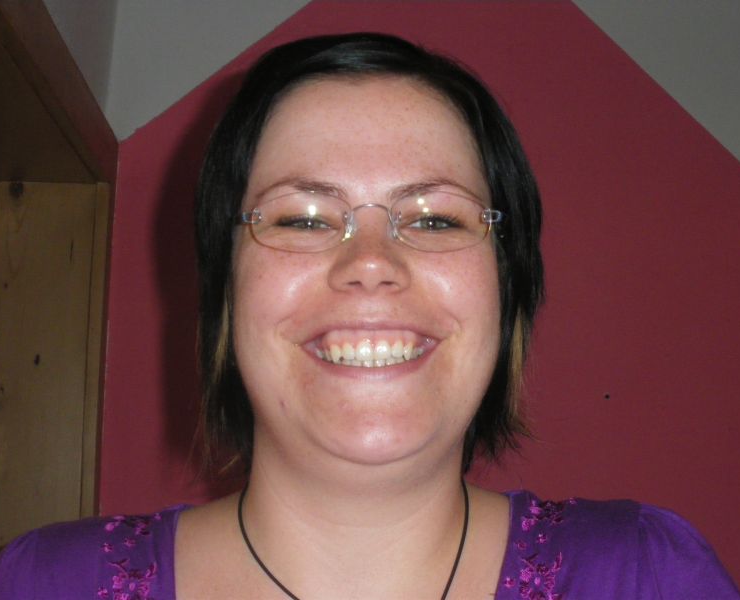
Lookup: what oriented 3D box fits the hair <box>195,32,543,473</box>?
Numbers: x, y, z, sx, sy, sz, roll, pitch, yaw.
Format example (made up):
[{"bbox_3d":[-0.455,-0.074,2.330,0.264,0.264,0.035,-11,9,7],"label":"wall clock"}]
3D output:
[{"bbox_3d":[-0.001,-0.026,0.690,0.200,0.252,0.195,0,-6,0],"label":"hair"}]

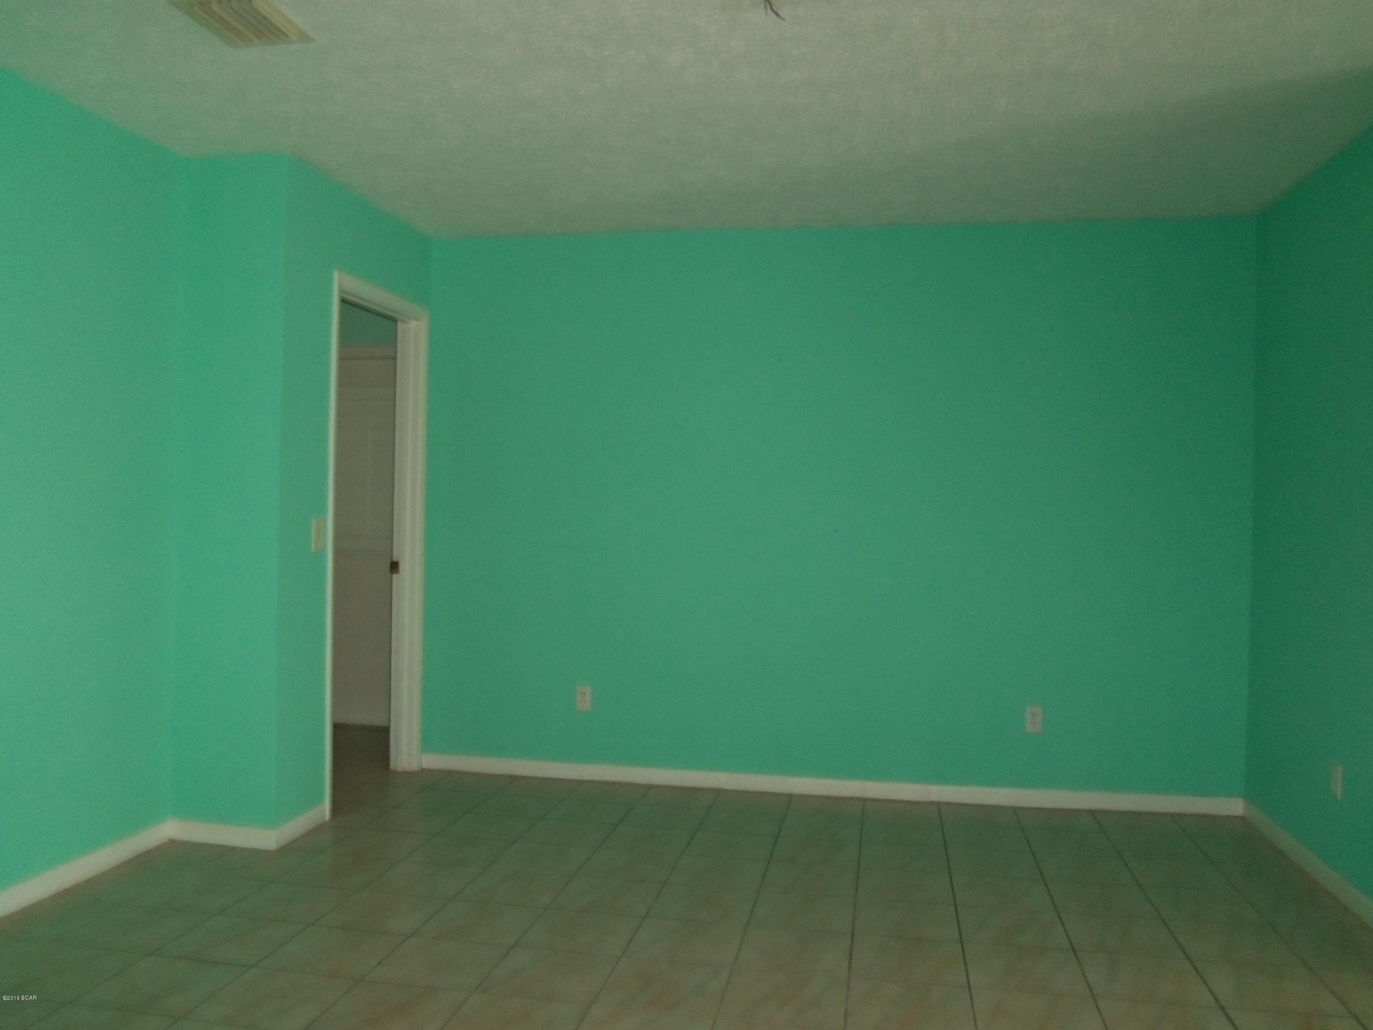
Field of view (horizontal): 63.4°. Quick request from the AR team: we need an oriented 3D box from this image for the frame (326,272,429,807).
[{"bbox_3d":[-1.334,0.117,4.680,0.140,2.100,0.895,1,0,10],"label":"frame"}]

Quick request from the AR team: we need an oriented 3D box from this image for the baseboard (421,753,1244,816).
[{"bbox_3d":[0.532,1.163,4.802,3.539,0.075,0.017,1,0,10],"label":"baseboard"}]

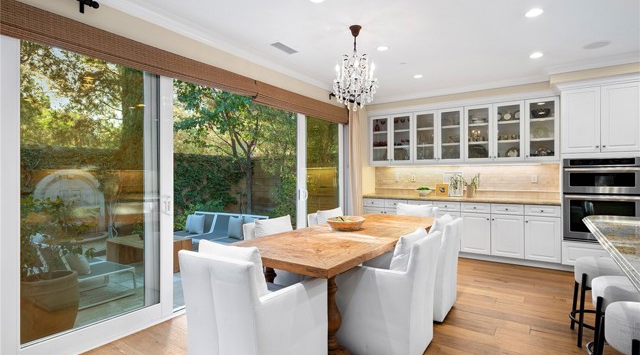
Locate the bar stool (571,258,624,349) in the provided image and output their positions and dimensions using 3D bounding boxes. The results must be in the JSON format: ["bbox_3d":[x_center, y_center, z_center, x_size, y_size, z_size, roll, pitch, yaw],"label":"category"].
[{"bbox_3d":[2.162,0.925,2.379,0.460,0.650,0.460,0,0,35],"label":"bar stool"}]

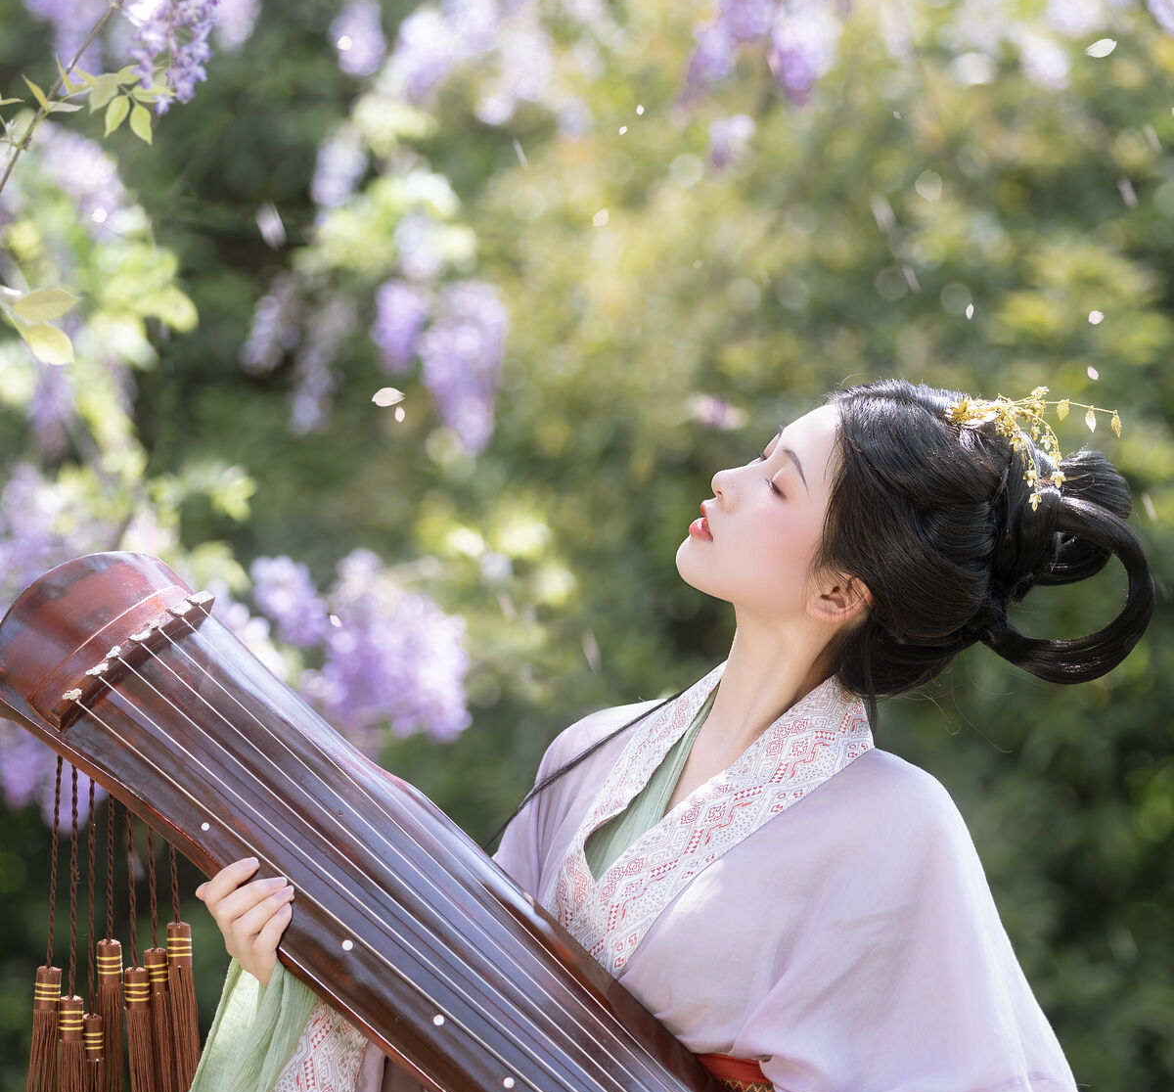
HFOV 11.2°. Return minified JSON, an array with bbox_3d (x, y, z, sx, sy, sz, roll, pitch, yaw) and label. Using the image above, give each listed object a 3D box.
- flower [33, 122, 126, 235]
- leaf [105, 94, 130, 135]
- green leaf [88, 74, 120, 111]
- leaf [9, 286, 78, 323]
[{"bbox_3d":[-0.661,-0.482,7.800,0.120,0.146,0.114,0,-2,0],"label":"flower"},{"bbox_3d":[-0.362,-0.331,4.600,0.015,0.036,0.010,25,-2,0],"label":"leaf"},{"bbox_3d":[-0.364,-0.341,4.500,0.026,0.028,0.021,0,-3,0],"label":"green leaf"},{"bbox_3d":[-0.391,-0.173,4.300,0.049,0.027,0.029,0,-3,0],"label":"leaf"}]

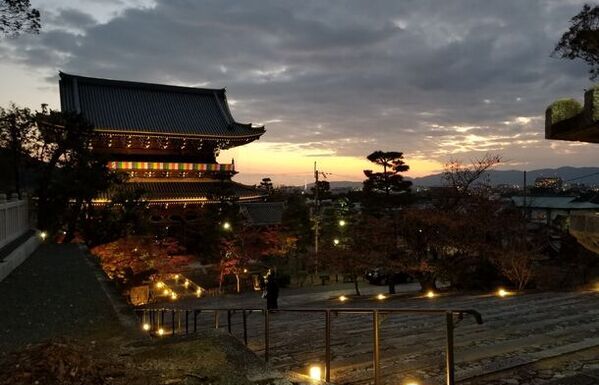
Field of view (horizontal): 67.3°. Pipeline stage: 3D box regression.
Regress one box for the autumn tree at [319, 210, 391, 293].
[{"bbox_3d":[3.992,4.272,31.500,5.042,5.743,5.000,0,1,0],"label":"autumn tree"}]

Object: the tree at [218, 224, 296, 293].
[{"bbox_3d":[-3.175,4.989,34.000,5.896,5.140,5.600,0,1,0],"label":"tree"}]

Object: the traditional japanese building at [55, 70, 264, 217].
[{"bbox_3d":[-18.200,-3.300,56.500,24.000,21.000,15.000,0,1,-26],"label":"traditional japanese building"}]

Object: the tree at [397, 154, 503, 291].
[{"bbox_3d":[8.837,1.767,26.500,6.245,8.012,5.800,0,1,0],"label":"tree"}]

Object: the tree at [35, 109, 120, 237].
[{"bbox_3d":[-9.131,-0.823,18.500,3.537,5.265,3.500,0,1,0],"label":"tree"}]

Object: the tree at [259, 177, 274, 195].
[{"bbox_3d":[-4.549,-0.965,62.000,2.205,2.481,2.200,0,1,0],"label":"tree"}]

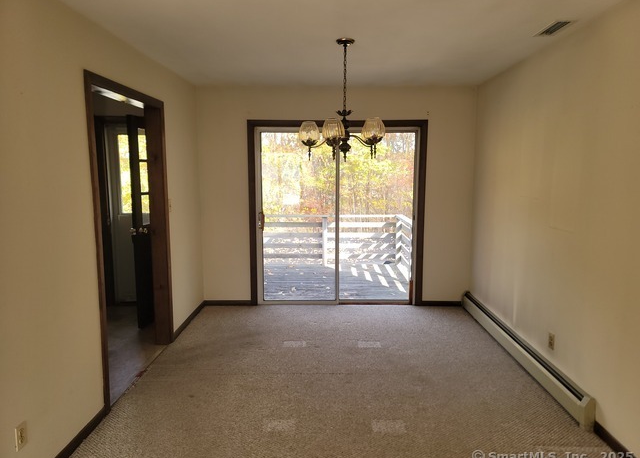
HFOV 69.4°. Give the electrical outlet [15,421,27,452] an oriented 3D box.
[{"bbox_3d":[-1.355,0.935,2.097,0.012,0.114,0.070,0,8,1],"label":"electrical outlet"}]

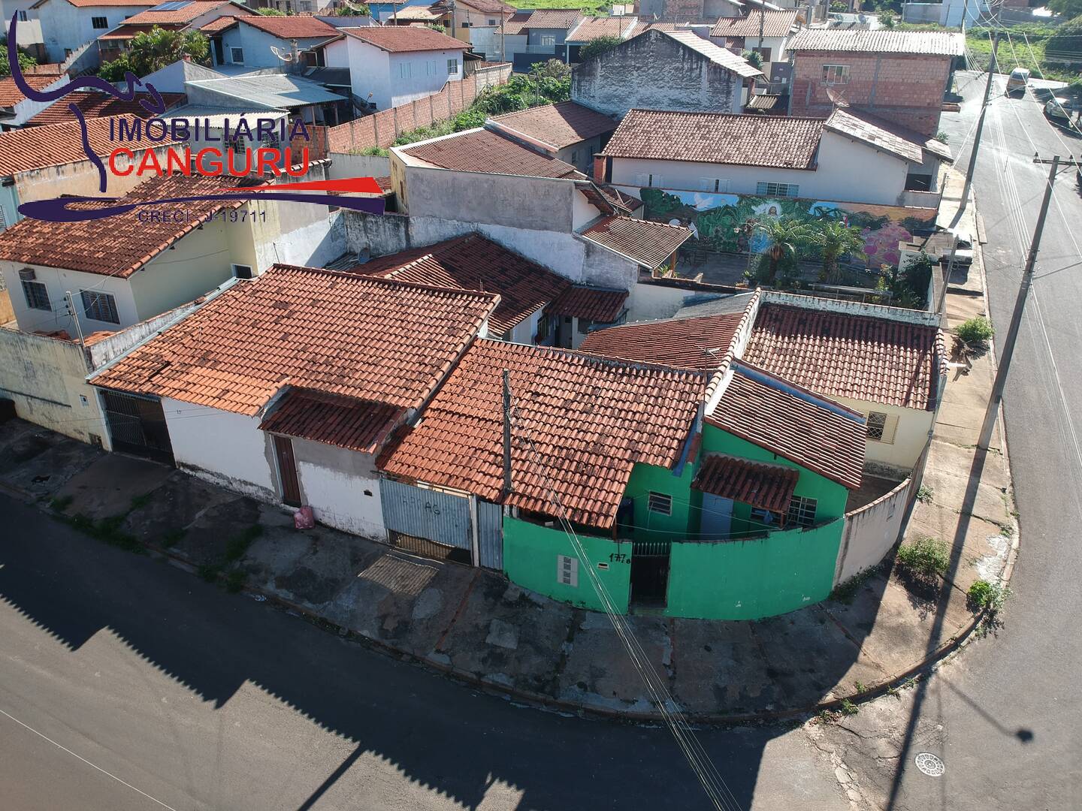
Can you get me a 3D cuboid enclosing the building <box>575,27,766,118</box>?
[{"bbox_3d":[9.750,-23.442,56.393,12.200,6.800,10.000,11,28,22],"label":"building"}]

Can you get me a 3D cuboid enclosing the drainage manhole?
[{"bbox_3d":[7.584,7.033,15.249,0.610,0.050,0.610,11,28,22],"label":"drainage manhole"}]

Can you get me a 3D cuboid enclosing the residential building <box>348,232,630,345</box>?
[{"bbox_3d":[-3.995,-4.180,32.122,13.552,4.339,7.800,11,28,22],"label":"residential building"}]

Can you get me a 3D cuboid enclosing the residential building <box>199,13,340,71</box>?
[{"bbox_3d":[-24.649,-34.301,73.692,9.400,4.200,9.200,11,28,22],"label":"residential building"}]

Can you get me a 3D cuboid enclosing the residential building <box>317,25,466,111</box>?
[{"bbox_3d":[-12.333,-28.855,67.344,6.922,6.484,12.870,11,28,22],"label":"residential building"}]

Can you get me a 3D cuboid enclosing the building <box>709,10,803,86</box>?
[{"bbox_3d":[19.697,-33.179,72.199,6.923,5.899,8.385,11,28,22],"label":"building"}]

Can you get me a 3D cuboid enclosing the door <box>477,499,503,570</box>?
[{"bbox_3d":[-1.248,3.280,19.506,0.680,1.930,0.060,11,28,22],"label":"door"}]

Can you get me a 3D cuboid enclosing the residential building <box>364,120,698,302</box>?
[{"bbox_3d":[0.100,-9.133,35.876,11.424,5.661,9.486,10,27,22],"label":"residential building"}]

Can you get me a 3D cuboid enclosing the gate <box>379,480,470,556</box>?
[{"bbox_3d":[-2.966,2.850,20.175,2.730,1.580,0.070,11,28,22],"label":"gate"}]

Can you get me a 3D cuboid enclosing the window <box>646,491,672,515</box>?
[{"bbox_3d":[2.958,2.424,19.471,0.600,0.580,0.080,11,28,22],"label":"window"}]

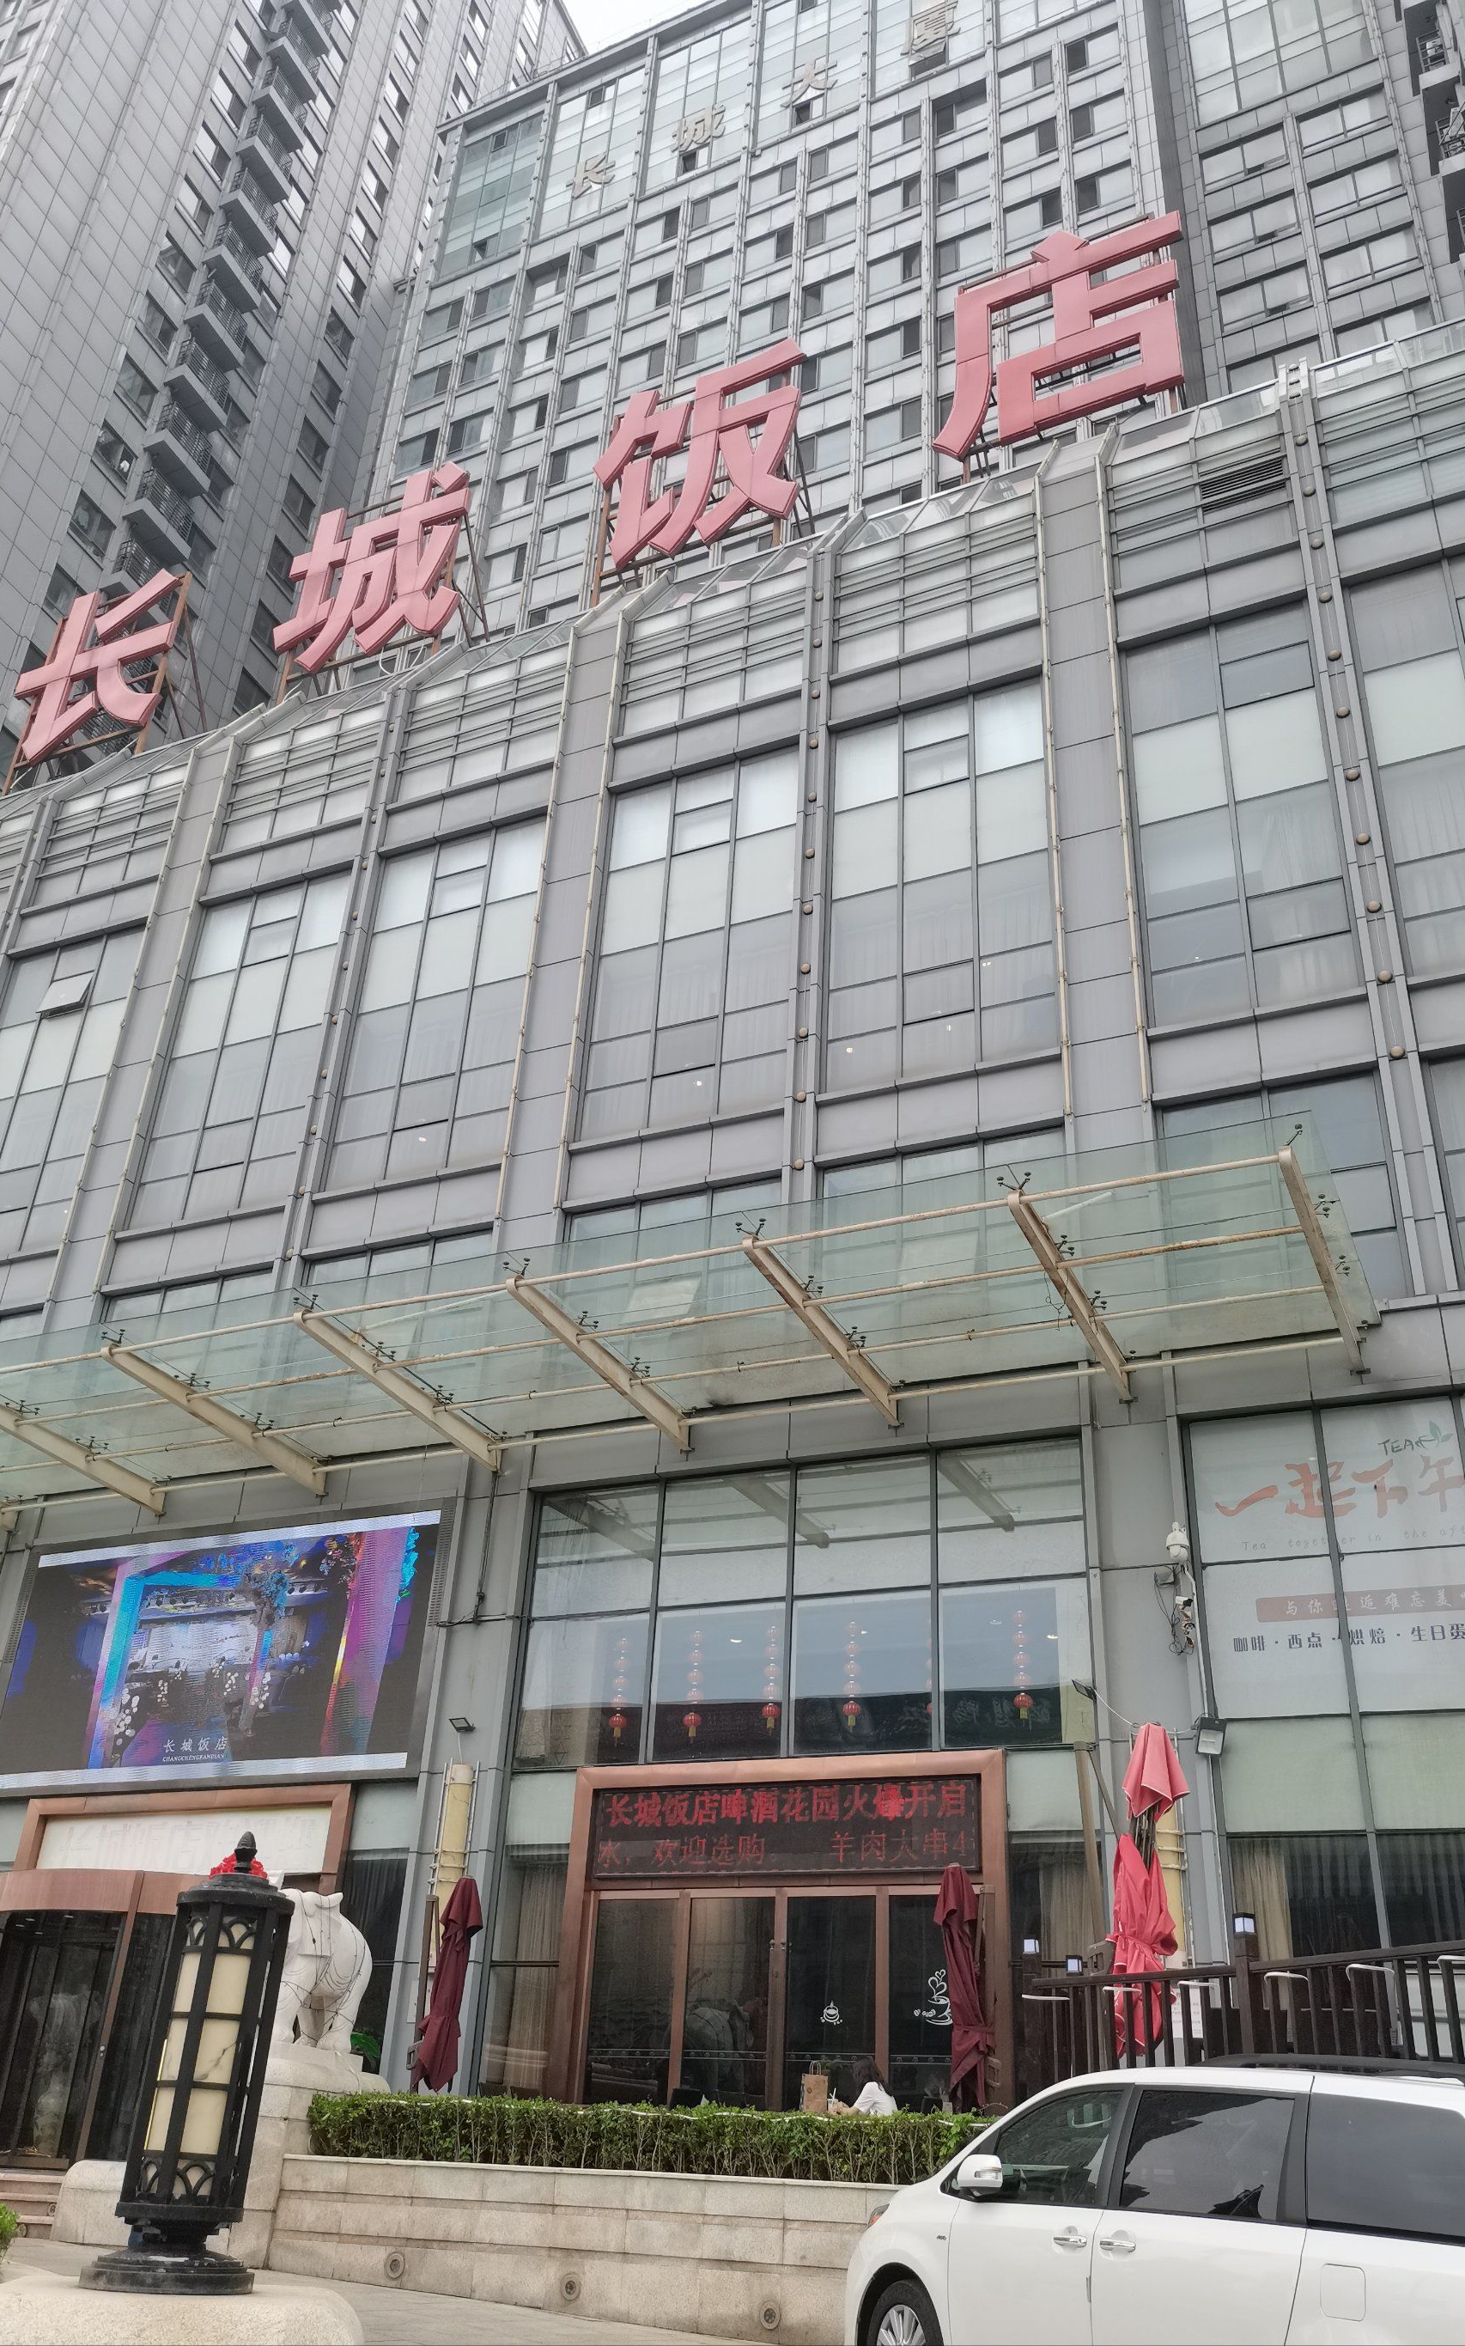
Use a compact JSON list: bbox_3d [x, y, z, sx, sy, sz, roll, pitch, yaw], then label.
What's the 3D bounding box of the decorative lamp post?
[{"bbox_3d":[-1.651,2.759,5.570,0.525,1.280,0.525,-10,-33,22],"label":"decorative lamp post"}]

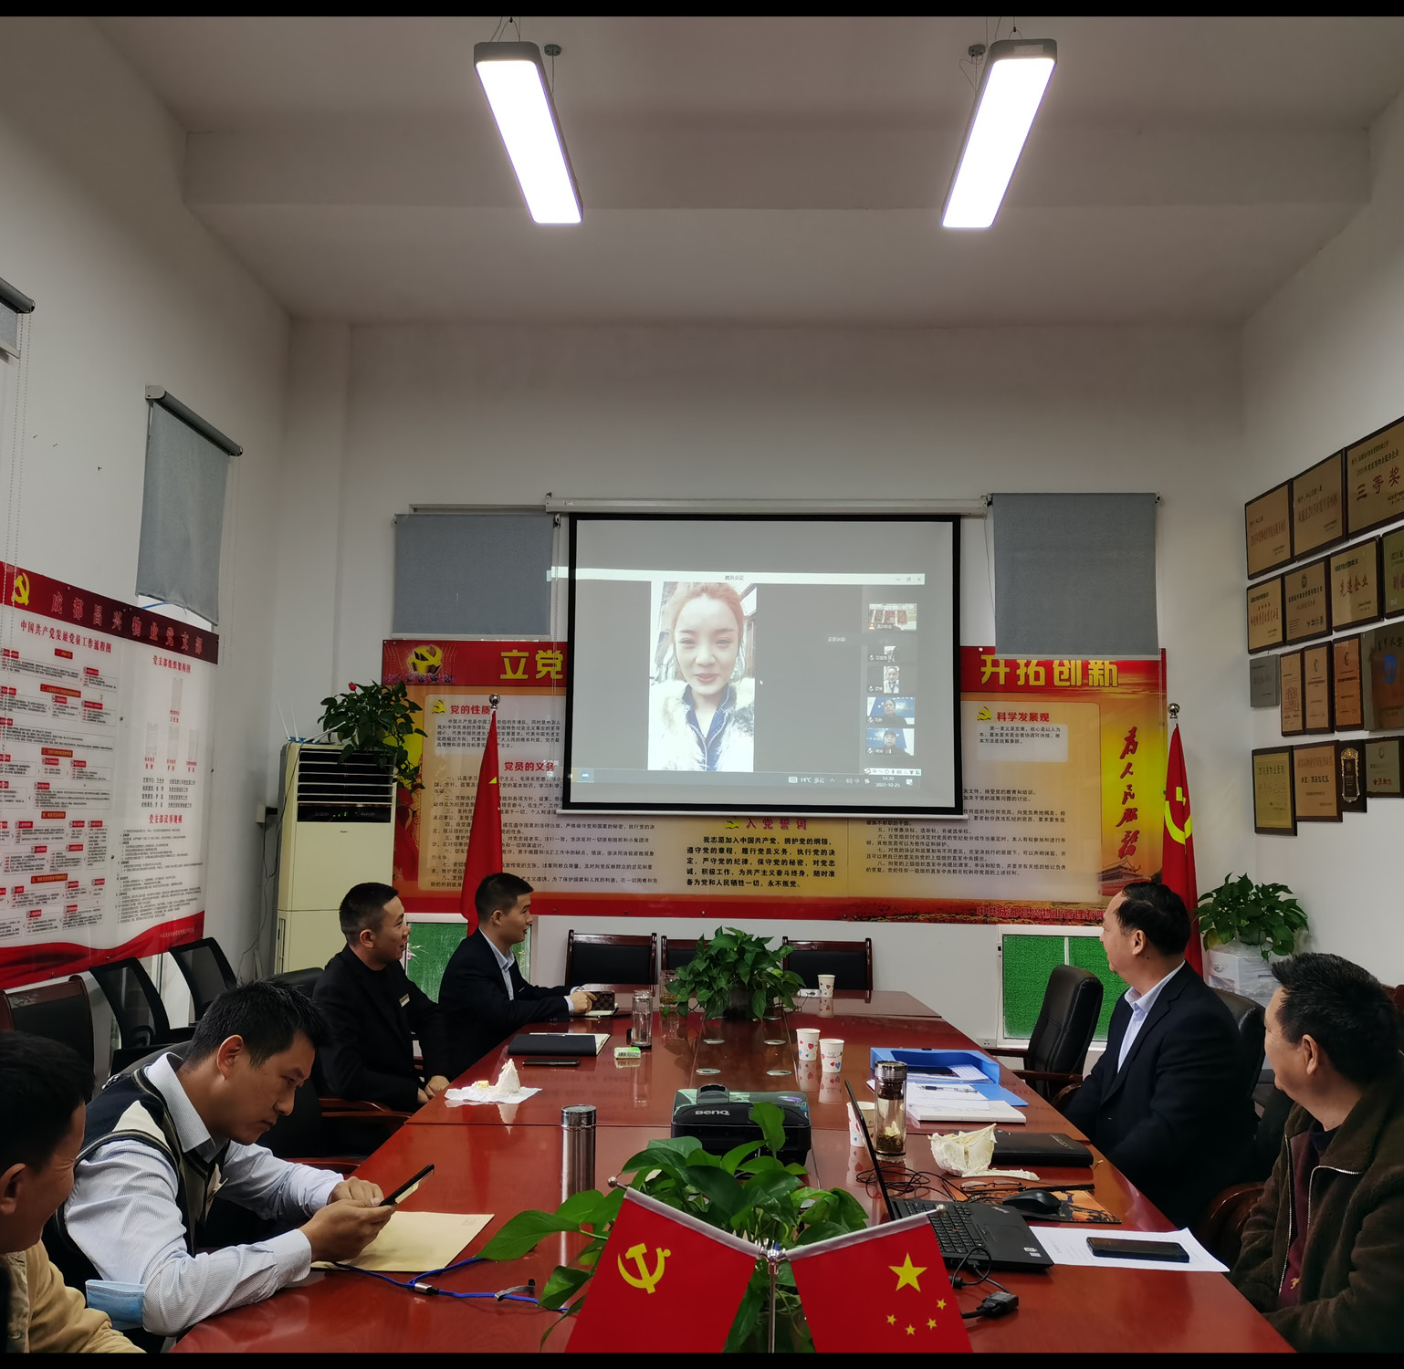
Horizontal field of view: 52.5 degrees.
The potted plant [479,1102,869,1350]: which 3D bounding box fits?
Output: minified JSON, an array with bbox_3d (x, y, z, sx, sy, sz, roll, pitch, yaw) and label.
[{"bbox_3d":[-0.032,0.712,1.760,0.460,0.360,0.420,1,-6,2],"label":"potted plant"}]

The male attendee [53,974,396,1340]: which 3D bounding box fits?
[{"bbox_3d":[-0.746,1.132,2.401,0.740,1.250,0.600,0,-5,9],"label":"male attendee"}]

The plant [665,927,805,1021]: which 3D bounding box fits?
[{"bbox_3d":[0.123,1.081,5.353,0.530,0.330,0.480,1,-5,2],"label":"plant"}]

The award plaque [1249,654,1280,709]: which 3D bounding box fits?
[{"bbox_3d":[2.807,-0.012,7.071,0.020,0.248,0.394,1,-5,2],"label":"award plaque"}]

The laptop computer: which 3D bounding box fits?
[{"bbox_3d":[0.420,0.857,2.487,0.310,0.225,0.340,0,-6,7],"label":"laptop computer"}]

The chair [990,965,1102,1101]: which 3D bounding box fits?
[{"bbox_3d":[1.035,1.486,4.847,0.630,1.020,0.600,0,-5,5],"label":"chair"}]

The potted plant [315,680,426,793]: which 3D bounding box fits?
[{"bbox_3d":[-1.565,0.244,6.716,0.508,0.528,0.450,1,-5,2],"label":"potted plant"}]

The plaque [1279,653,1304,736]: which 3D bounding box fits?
[{"bbox_3d":[2.702,0.048,6.487,0.020,0.375,0.256,1,-5,1],"label":"plaque"}]

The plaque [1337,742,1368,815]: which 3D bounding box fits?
[{"bbox_3d":[2.894,0.410,6.322,0.025,0.318,0.242,1,-5,0],"label":"plaque"}]

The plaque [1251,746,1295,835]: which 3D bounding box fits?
[{"bbox_3d":[2.896,0.543,7.207,0.025,0.433,0.510,1,-5,0],"label":"plaque"}]

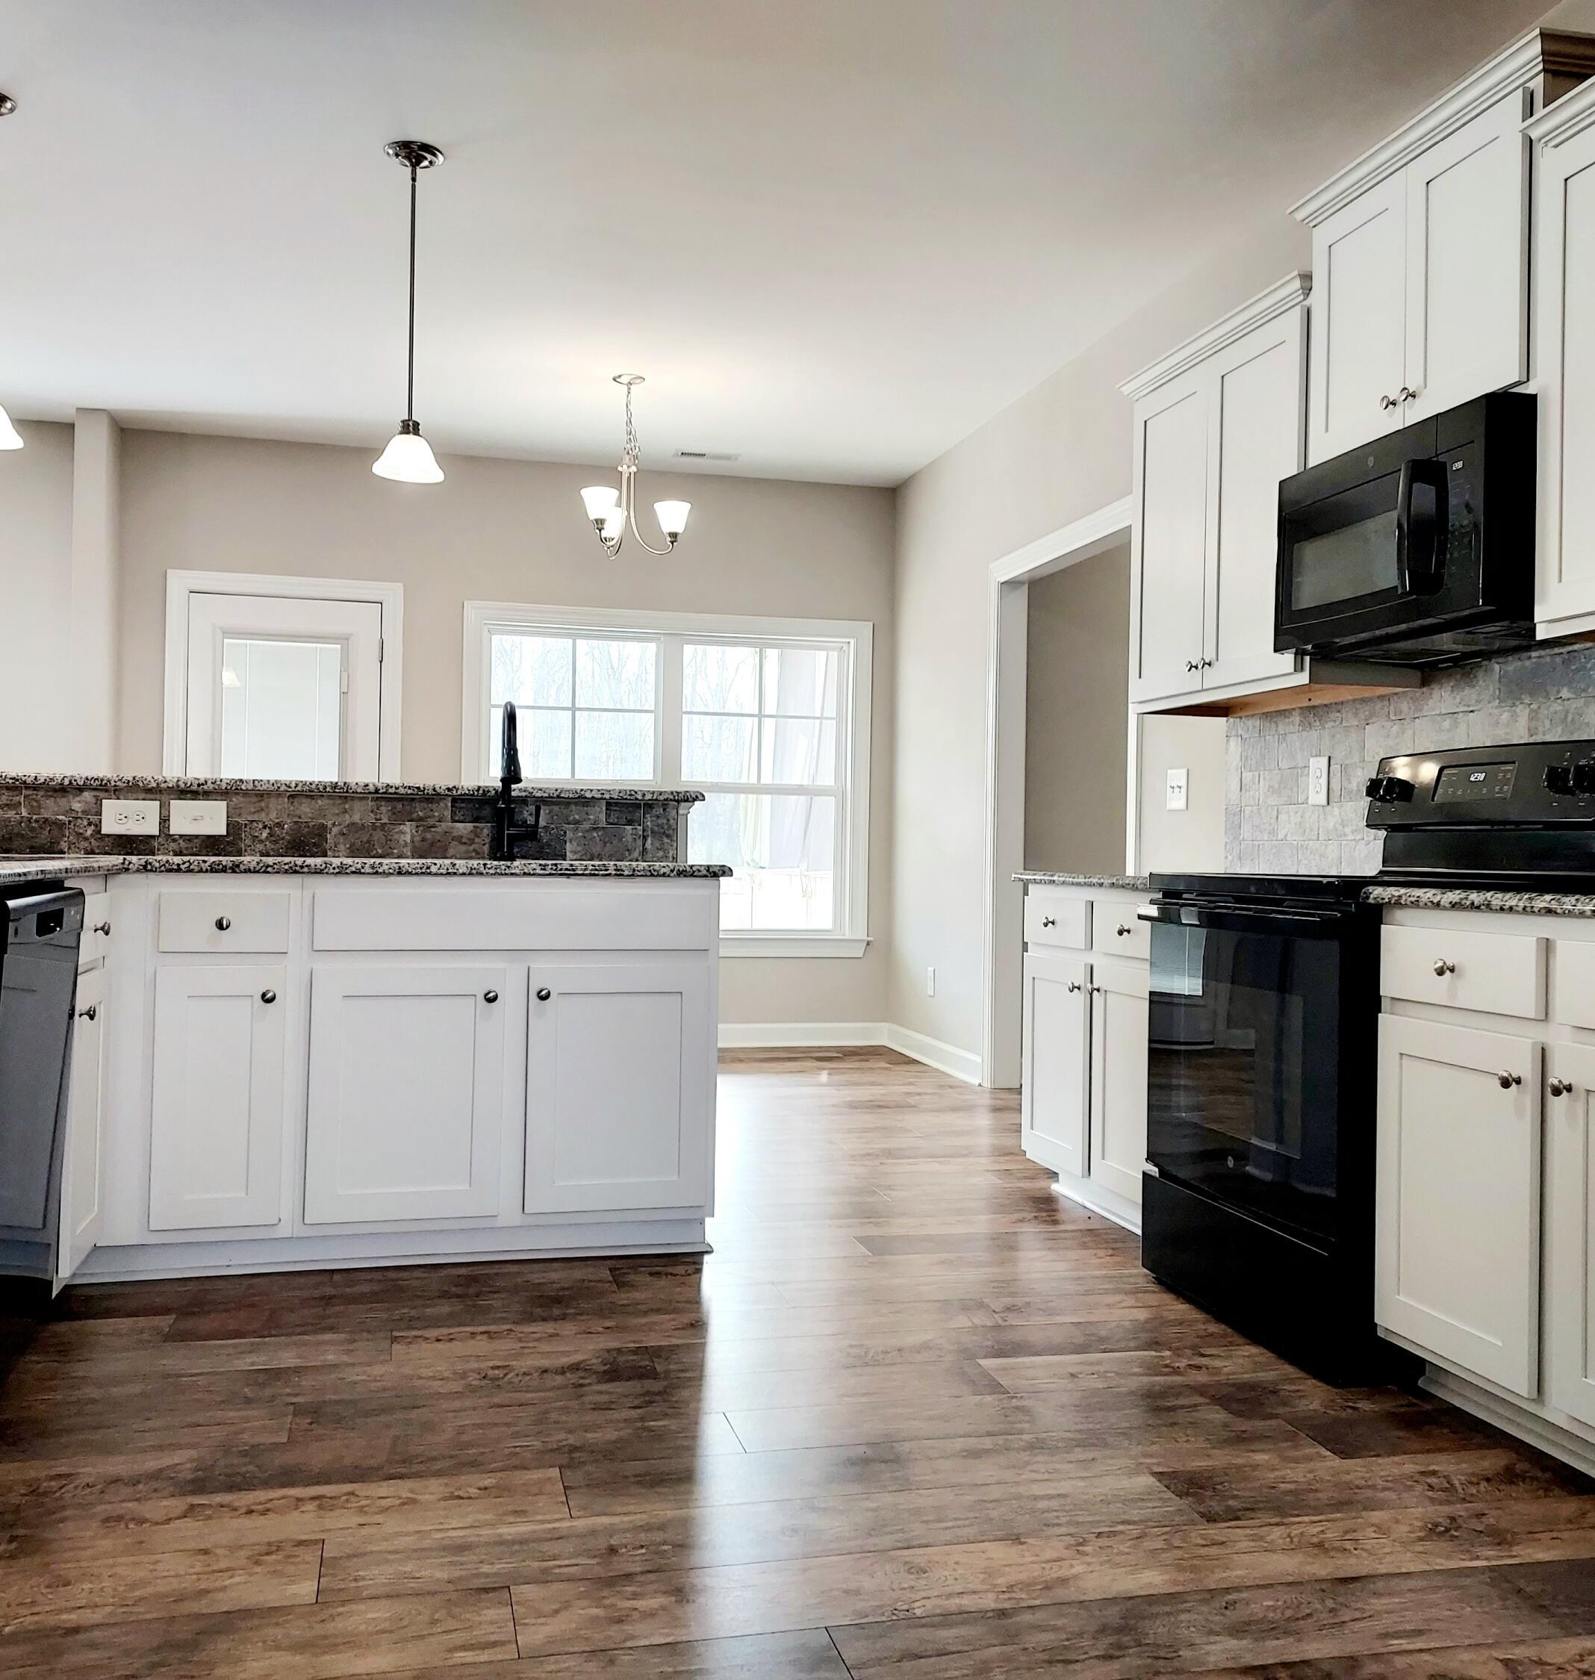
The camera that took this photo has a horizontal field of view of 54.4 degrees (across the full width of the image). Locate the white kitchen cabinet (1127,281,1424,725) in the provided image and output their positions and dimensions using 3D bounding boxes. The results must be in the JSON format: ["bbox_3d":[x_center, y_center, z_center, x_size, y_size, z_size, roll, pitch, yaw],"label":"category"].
[{"bbox_3d":[1.207,-0.837,4.108,0.350,0.949,0.950,1,0,-14],"label":"white kitchen cabinet"}]

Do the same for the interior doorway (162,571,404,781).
[{"bbox_3d":[-2.314,-0.110,6.986,1.008,2.141,0.080,1,0,-14],"label":"interior doorway"}]

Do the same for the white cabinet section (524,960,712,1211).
[{"bbox_3d":[-0.442,0.550,3.634,0.421,0.546,0.495,1,-1,-14],"label":"white cabinet section"}]

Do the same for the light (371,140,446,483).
[{"bbox_3d":[-0.994,-1.355,4.004,0.190,0.835,0.190,1,0,-14],"label":"light"}]

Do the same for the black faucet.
[{"bbox_3d":[-0.703,-0.147,3.896,0.122,0.406,0.220,1,0,-14],"label":"black faucet"}]

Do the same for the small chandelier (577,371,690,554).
[{"bbox_3d":[-0.647,-1.419,5.911,0.440,0.675,0.440,1,0,-14],"label":"small chandelier"}]

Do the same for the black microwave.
[{"bbox_3d":[1.388,-0.634,3.329,0.422,0.406,0.750,1,0,-14],"label":"black microwave"}]

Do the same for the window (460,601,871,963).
[{"bbox_3d":[-0.592,-0.262,7.429,2.000,1.647,0.090,1,0,-14],"label":"window"}]

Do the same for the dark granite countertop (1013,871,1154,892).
[{"bbox_3d":[1.047,0.113,4.088,0.635,0.034,0.940,1,0,-14],"label":"dark granite countertop"}]

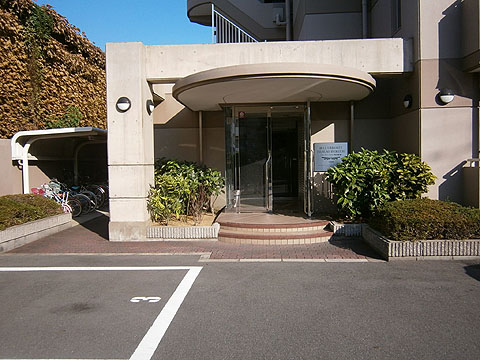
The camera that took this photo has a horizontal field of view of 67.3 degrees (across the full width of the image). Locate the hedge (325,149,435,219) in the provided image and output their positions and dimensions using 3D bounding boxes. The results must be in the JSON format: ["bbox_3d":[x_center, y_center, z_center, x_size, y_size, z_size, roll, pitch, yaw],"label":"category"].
[{"bbox_3d":[2.322,0.140,6.171,1.580,1.320,1.150,0,2,3],"label":"hedge"}]

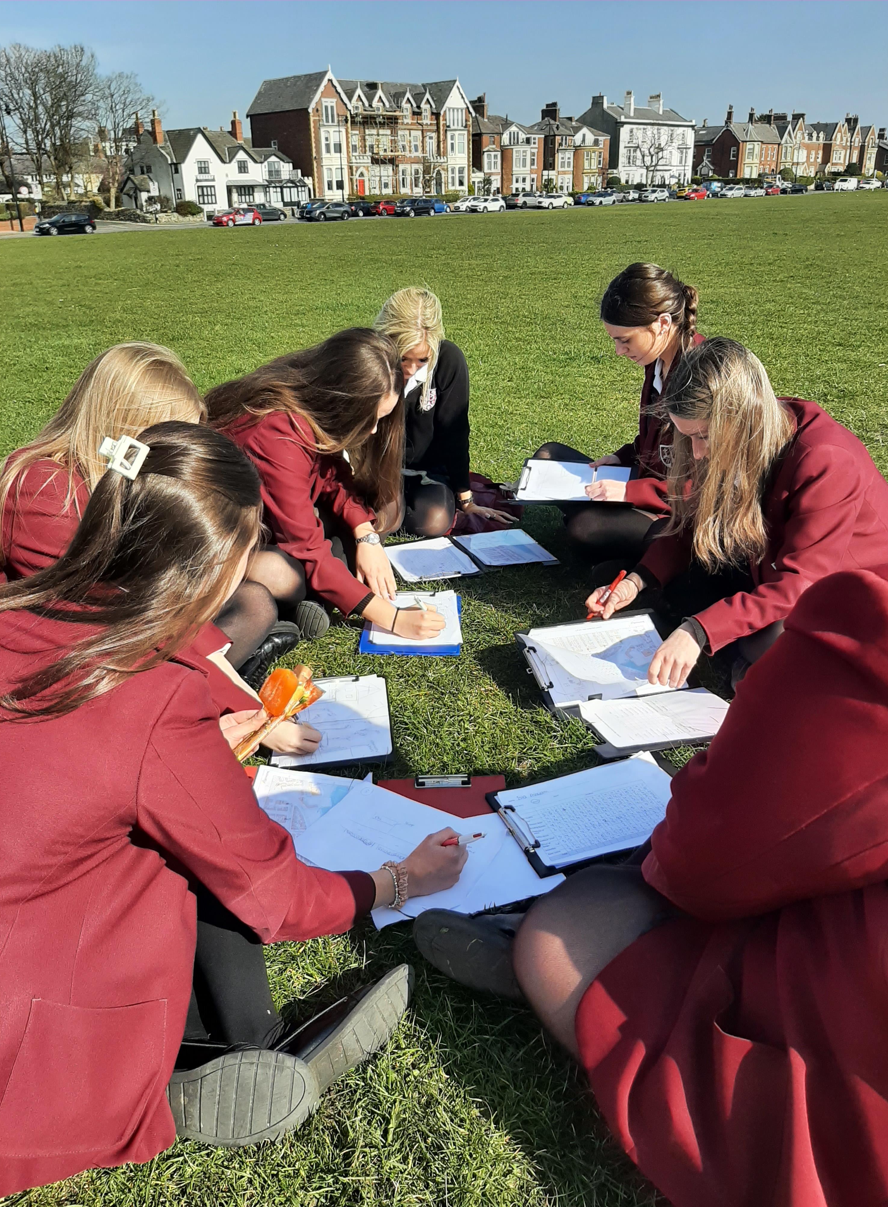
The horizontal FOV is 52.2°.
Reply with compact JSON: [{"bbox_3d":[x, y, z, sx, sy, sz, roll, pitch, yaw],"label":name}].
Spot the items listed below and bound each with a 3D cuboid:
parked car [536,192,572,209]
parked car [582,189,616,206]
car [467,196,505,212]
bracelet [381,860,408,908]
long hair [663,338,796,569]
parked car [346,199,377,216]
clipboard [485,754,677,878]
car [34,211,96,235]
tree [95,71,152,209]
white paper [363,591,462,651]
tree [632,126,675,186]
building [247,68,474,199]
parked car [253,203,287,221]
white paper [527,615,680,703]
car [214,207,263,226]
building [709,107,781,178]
[{"bbox_3d":[12.626,-46.534,104.682,4.350,1.600,1.820,-23,31,-40],"label":"parked car"},{"bbox_3d":[19.338,-49.977,112.000,4.350,1.450,1.790,-23,33,-39],"label":"parked car"},{"bbox_3d":[4.591,-42.699,97.000,4.250,1.560,1.820,-23,32,-39],"label":"car"},{"bbox_3d":[-0.076,0.430,1.390,0.029,0.062,0.063,-13,27,-25],"label":"bracelet"},{"bbox_3d":[0.588,-0.312,1.880,0.260,0.470,0.240,-18,28,-33],"label":"long hair"},{"bbox_3d":[-8.766,-42.660,98.000,4.300,1.530,1.800,-23,32,-38],"label":"parked car"},{"bbox_3d":[0.276,0.354,1.562,0.340,0.018,0.235,-11,26,-19],"label":"clipboard"},{"bbox_3d":[-30.031,-30.143,72.000,4.250,1.460,1.770,-23,33,-39],"label":"car"},{"bbox_3d":[-30.722,-44.296,87.000,5.800,11.900,5.800,-2,23,0],"label":"tree"},{"bbox_3d":[-0.069,0.033,2.250,0.210,0.015,0.285,-2,24,-2],"label":"white paper"},{"bbox_3d":[31.173,-66.489,135.000,6.400,9.000,6.400,-2,23,0],"label":"tree"},{"bbox_3d":[-9.387,-56.177,112.041,25.100,15.600,13.600,-22,30,-38],"label":"building"},{"bbox_3d":[-17.338,-37.725,87.500,1.800,1.480,4.300,21,32,40],"label":"parked car"},{"bbox_3d":[0.359,0.118,2.010,0.297,0.030,0.215,-7,47,-12],"label":"white paper"},{"bbox_3d":[-17.523,-33.056,77.494,3.850,1.520,1.700,-22,31,-39],"label":"car"},{"bbox_3d":[49.906,-76.750,152.730,11.000,11.800,6.200,-22,32,-37],"label":"building"}]

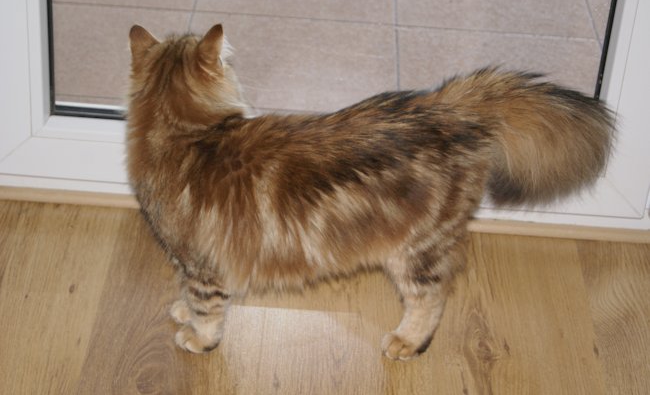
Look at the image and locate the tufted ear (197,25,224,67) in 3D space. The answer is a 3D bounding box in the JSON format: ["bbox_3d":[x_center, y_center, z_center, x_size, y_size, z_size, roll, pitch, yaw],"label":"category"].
[{"bbox_3d":[-0.122,-0.161,1.574,0.031,0.044,0.020,26,38,31],"label":"tufted ear"}]

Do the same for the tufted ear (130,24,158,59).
[{"bbox_3d":[-0.196,-0.167,1.597,0.033,0.040,0.020,8,32,6],"label":"tufted ear"}]

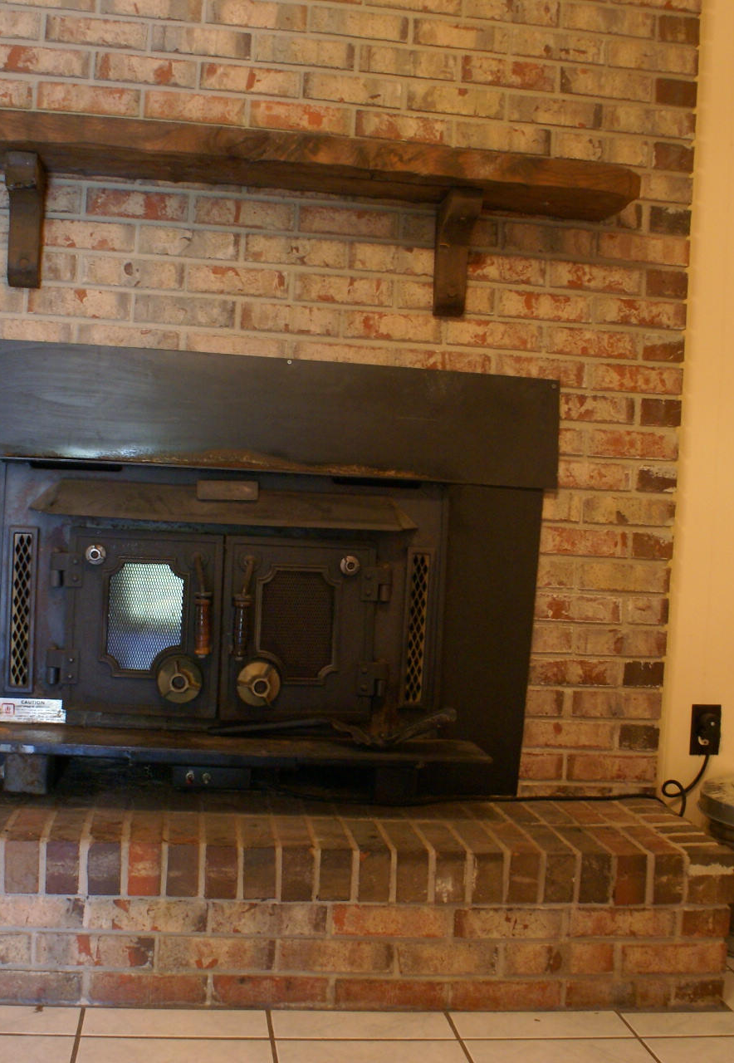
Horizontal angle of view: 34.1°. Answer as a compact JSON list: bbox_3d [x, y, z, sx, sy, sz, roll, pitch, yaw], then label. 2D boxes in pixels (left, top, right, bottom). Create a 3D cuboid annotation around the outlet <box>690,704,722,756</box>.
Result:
[{"bbox_3d":[0.755,0.443,2.657,0.068,0.114,0.018,3,1,-7],"label":"outlet"}]

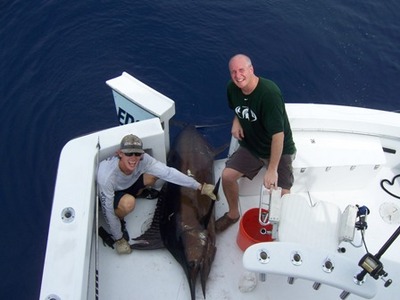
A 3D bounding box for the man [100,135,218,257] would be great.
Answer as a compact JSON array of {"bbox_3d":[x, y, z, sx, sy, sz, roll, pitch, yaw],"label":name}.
[{"bbox_3d":[-0.410,0.280,3.560,0.970,0.900,0.720,-15,50,-15],"label":"man"}]

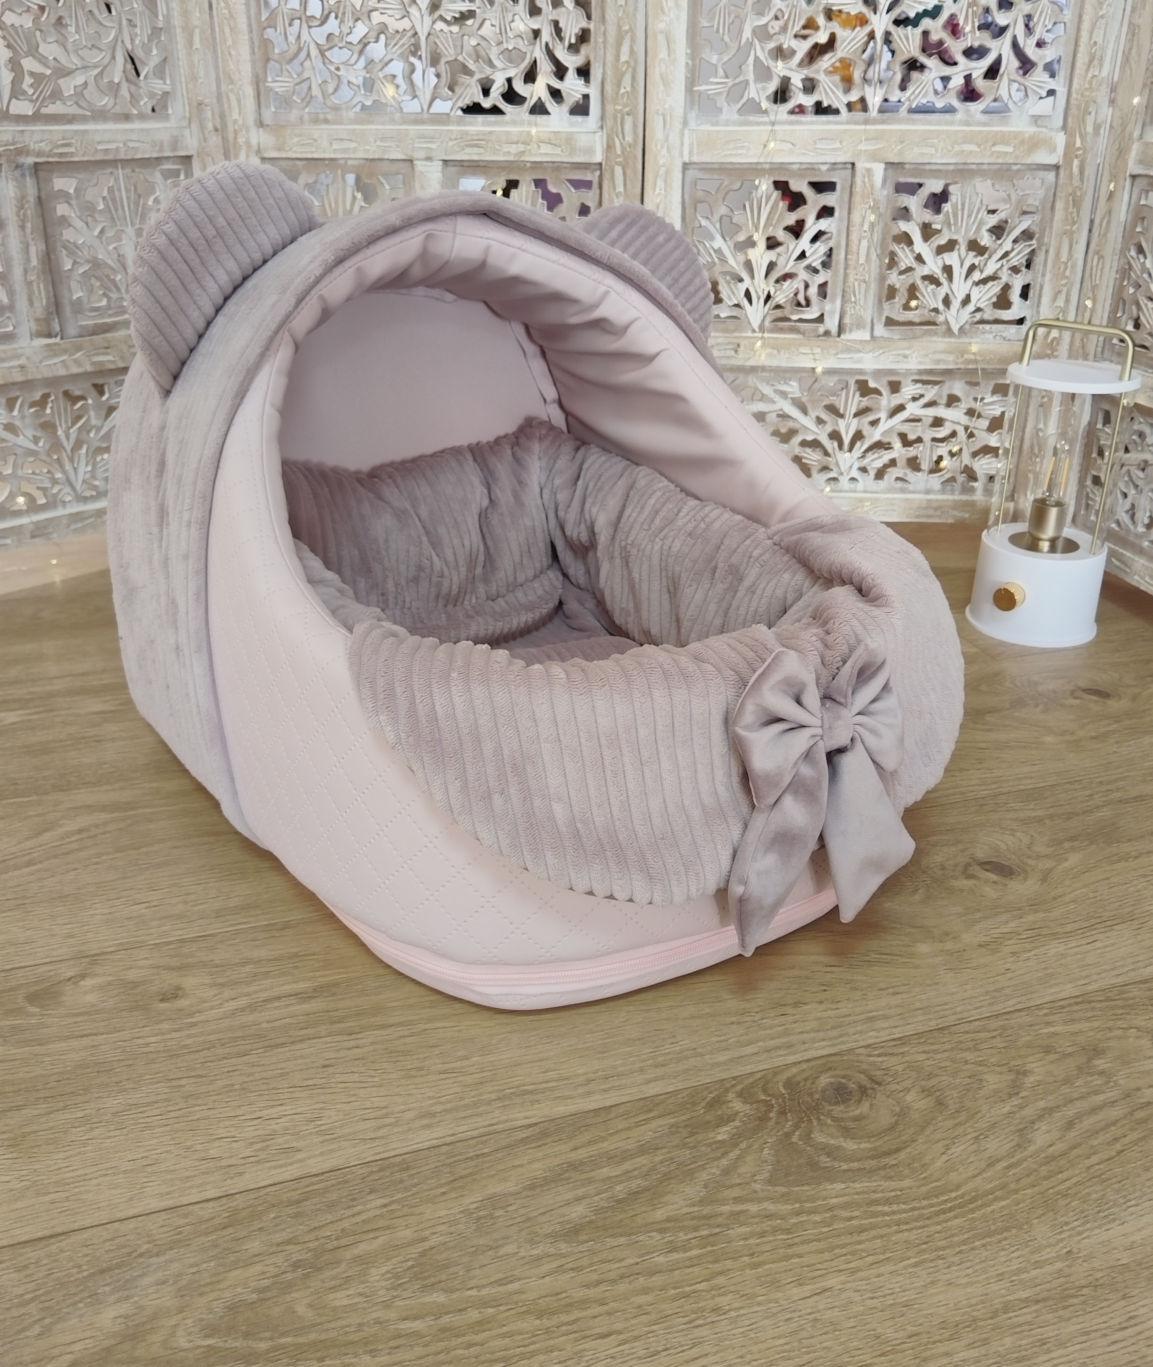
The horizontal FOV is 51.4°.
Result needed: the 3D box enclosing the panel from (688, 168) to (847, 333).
[{"bbox_3d":[0.221,-0.498,1.374,0.182,0.182,0.018,1,25,2],"label":"panel"}]

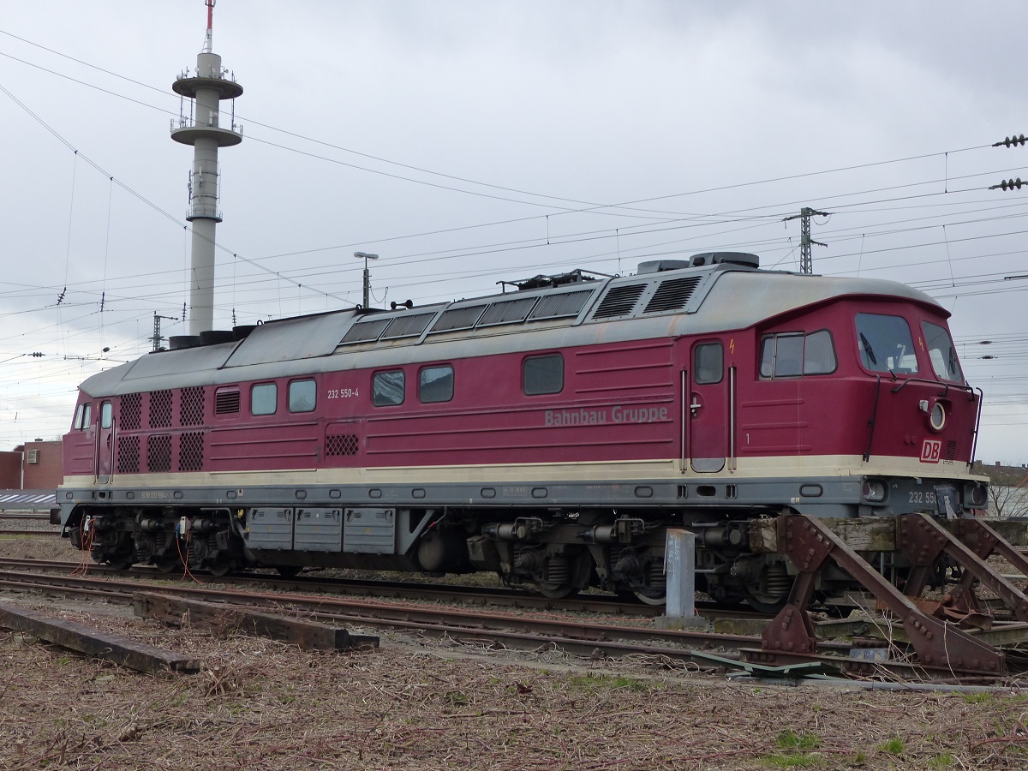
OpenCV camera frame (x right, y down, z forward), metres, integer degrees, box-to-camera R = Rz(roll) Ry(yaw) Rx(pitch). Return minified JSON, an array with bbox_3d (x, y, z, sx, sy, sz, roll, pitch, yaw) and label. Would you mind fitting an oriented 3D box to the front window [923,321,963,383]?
[{"bbox_3d":[5.274,-0.404,18.233,0.070,0.743,0.929,-22,-17,32],"label":"front window"}]

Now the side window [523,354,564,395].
[{"bbox_3d":[0.413,-0.136,20.265,0.070,0.550,0.792,5,-7,-43],"label":"side window"}]

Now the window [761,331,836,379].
[{"bbox_3d":[3.351,-0.361,17.491,1.070,0.544,0.070,-4,-7,44],"label":"window"}]

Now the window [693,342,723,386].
[{"bbox_3d":[2.400,-0.269,18.266,0.460,0.518,0.070,-4,-7,44],"label":"window"}]

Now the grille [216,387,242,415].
[{"bbox_3d":[-4.984,0.271,25.937,0.070,0.493,0.800,5,-7,-43],"label":"grille"}]

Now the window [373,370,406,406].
[{"bbox_3d":[-1.902,0.055,22.696,0.070,0.537,0.794,5,-7,-43],"label":"window"}]

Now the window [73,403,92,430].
[{"bbox_3d":[-8.702,0.638,30.152,0.070,0.544,1.030,5,-7,-41],"label":"window"}]

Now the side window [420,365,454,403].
[{"bbox_3d":[-1.126,-0.005,21.881,0.070,0.533,0.782,5,-7,-43],"label":"side window"}]

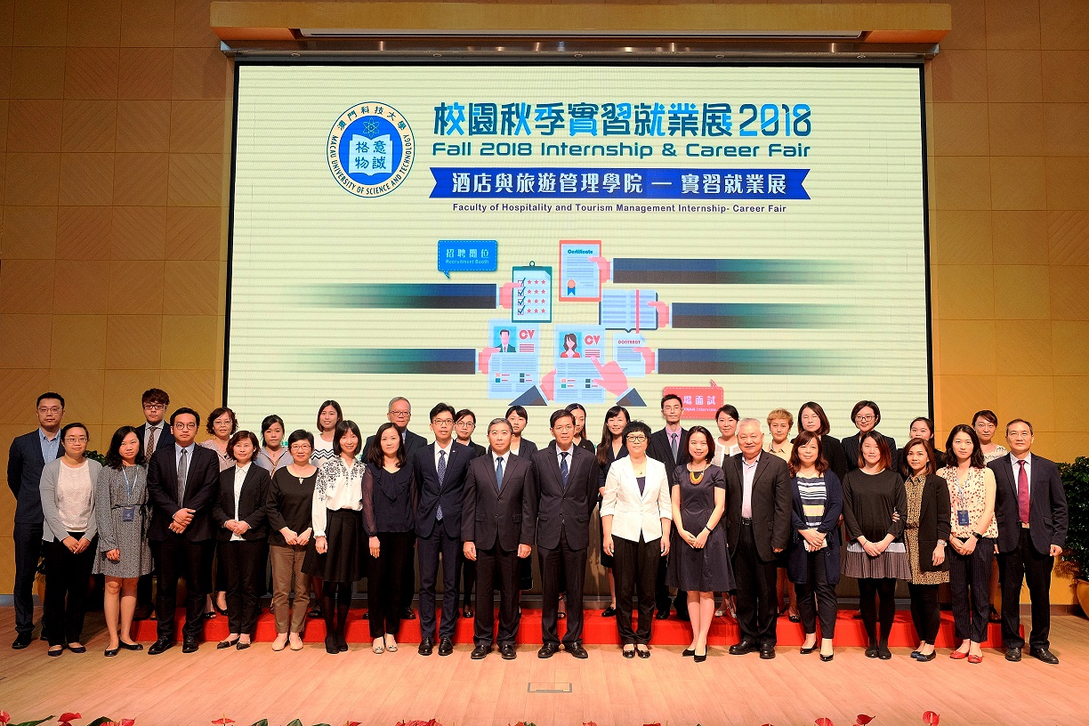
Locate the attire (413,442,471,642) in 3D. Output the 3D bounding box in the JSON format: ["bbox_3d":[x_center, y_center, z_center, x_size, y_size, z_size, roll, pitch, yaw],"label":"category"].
[{"bbox_3d":[-0.742,1.309,6.440,0.440,1.483,0.300,0,-5,-1],"label":"attire"}]

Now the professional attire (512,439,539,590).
[{"bbox_3d":[-0.236,1.176,6.862,0.405,1.171,0.290,1,-5,-3],"label":"professional attire"}]

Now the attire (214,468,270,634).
[{"bbox_3d":[-2.269,1.388,6.570,0.440,1.282,0.320,2,-5,-15],"label":"attire"}]

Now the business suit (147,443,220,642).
[{"bbox_3d":[-2.639,1.310,6.410,0.470,1.463,0.350,2,-5,-20],"label":"business suit"}]

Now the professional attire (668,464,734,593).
[{"bbox_3d":[1.124,1.194,6.324,0.464,0.913,0.340,0,-5,11],"label":"professional attire"}]

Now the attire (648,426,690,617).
[{"bbox_3d":[1.025,1.241,6.947,0.458,1.485,0.320,0,-4,5],"label":"attire"}]

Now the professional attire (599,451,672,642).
[{"bbox_3d":[0.666,1.361,6.403,0.520,1.371,0.310,0,-4,3],"label":"professional attire"}]

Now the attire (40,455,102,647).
[{"bbox_3d":[-3.421,1.362,6.332,0.395,1.349,0.320,3,-5,-31],"label":"attire"}]

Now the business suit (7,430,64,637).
[{"bbox_3d":[-3.717,1.273,6.555,0.478,1.550,0.330,2,-5,-24],"label":"business suit"}]

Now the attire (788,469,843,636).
[{"bbox_3d":[1.998,1.421,6.491,0.421,1.247,0.340,-1,-5,15],"label":"attire"}]

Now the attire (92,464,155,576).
[{"bbox_3d":[-3.084,1.151,6.407,0.429,0.836,0.330,3,-5,-25],"label":"attire"}]

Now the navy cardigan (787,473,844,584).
[{"bbox_3d":[2.010,1.222,6.506,0.422,0.848,0.330,-1,-5,15],"label":"navy cardigan"}]

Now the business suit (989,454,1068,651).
[{"bbox_3d":[3.500,1.366,6.354,0.484,1.405,0.320,-2,-5,25],"label":"business suit"}]

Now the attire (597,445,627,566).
[{"bbox_3d":[0.629,1.123,7.006,0.412,1.028,0.290,0,-4,3],"label":"attire"}]

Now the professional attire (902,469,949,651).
[{"bbox_3d":[2.759,1.428,6.379,0.380,1.237,0.310,-4,-6,42],"label":"professional attire"}]

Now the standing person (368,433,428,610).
[{"bbox_3d":[-1.153,1.205,6.827,0.476,1.459,0.310,1,-5,-9],"label":"standing person"}]

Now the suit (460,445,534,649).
[{"bbox_3d":[-0.332,1.346,6.347,0.541,1.430,0.320,1,-4,-1],"label":"suit"}]

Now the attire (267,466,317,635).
[{"bbox_3d":[-1.868,1.394,6.518,0.390,1.253,0.320,2,-5,-14],"label":"attire"}]

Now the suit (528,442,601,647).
[{"bbox_3d":[0.140,1.321,6.401,0.539,1.500,0.320,0,-4,1],"label":"suit"}]

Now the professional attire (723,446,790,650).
[{"bbox_3d":[1.557,1.375,6.425,0.494,1.433,0.320,-2,-5,28],"label":"professional attire"}]

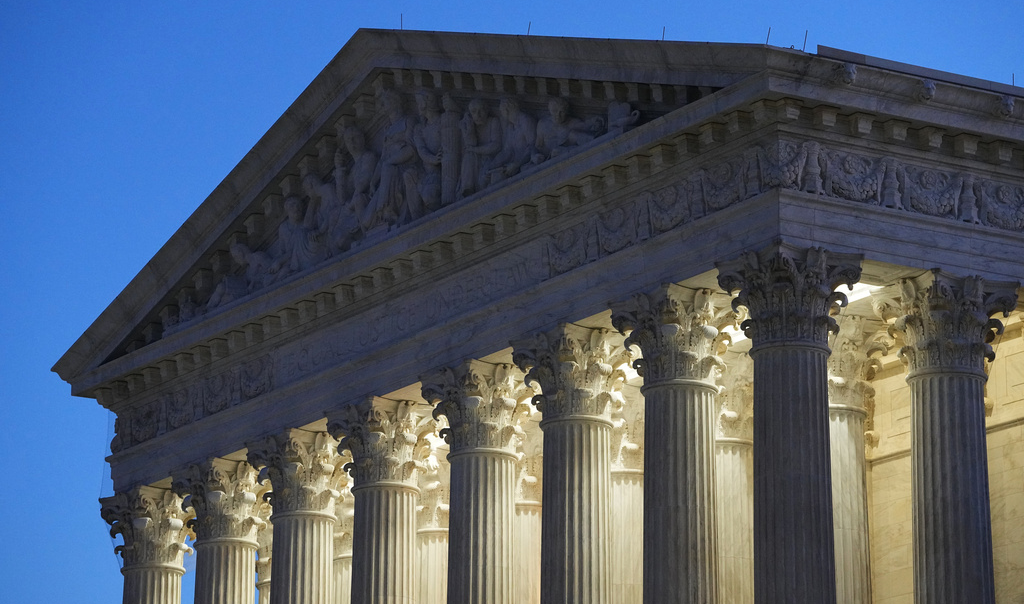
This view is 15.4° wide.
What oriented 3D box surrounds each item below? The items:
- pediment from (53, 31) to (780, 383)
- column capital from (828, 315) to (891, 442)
[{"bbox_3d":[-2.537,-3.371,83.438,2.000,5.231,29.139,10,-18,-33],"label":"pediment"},{"bbox_3d":[6.515,1.451,77.103,2.023,1.825,2.023,10,-18,-33],"label":"column capital"}]

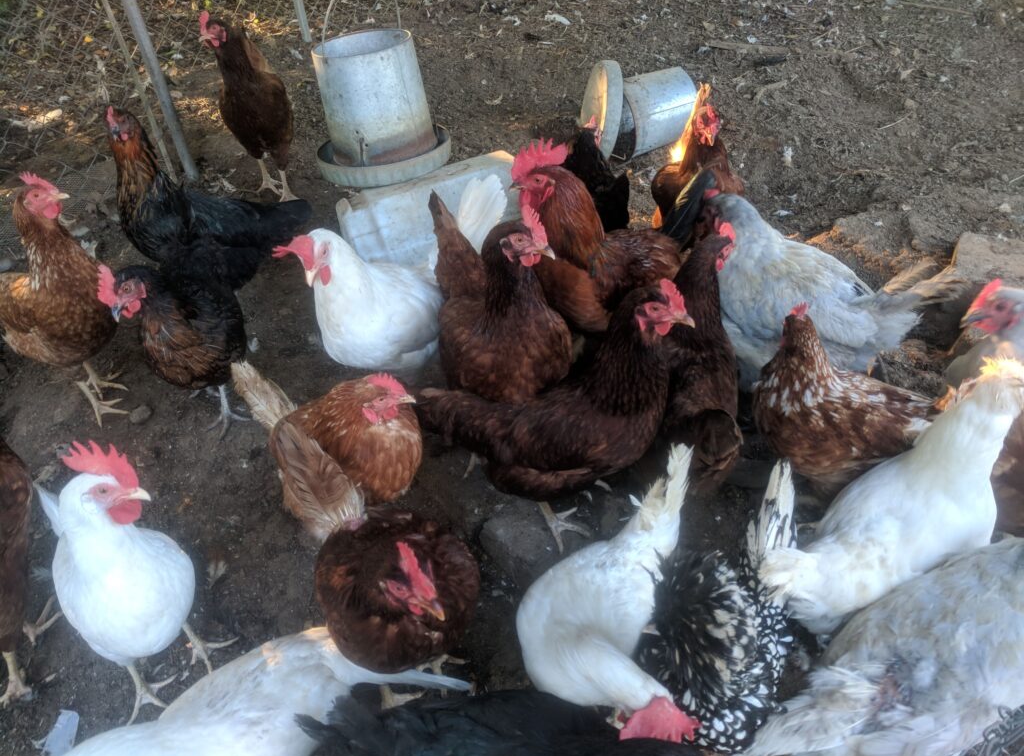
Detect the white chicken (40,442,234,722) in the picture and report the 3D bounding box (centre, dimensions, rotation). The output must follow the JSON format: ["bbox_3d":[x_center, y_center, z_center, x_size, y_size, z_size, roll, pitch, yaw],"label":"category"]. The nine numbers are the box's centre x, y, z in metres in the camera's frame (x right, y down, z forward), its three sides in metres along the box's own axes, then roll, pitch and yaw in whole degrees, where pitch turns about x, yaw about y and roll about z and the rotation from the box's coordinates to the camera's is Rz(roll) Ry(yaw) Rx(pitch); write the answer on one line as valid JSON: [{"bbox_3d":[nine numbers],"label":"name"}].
[{"bbox_3d":[-0.534,0.268,1.033,0.312,0.421,0.198,22,46,33],"label":"white chicken"}]

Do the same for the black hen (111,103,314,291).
[{"bbox_3d":[-0.613,-0.336,1.619,0.430,0.440,0.210,1,41,7],"label":"black hen"}]

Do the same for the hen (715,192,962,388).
[{"bbox_3d":[0.555,-0.115,1.354,0.426,0.380,0.208,7,40,18],"label":"hen"}]

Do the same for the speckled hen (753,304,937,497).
[{"bbox_3d":[0.466,0.062,1.090,0.360,0.395,0.200,10,42,16],"label":"speckled hen"}]

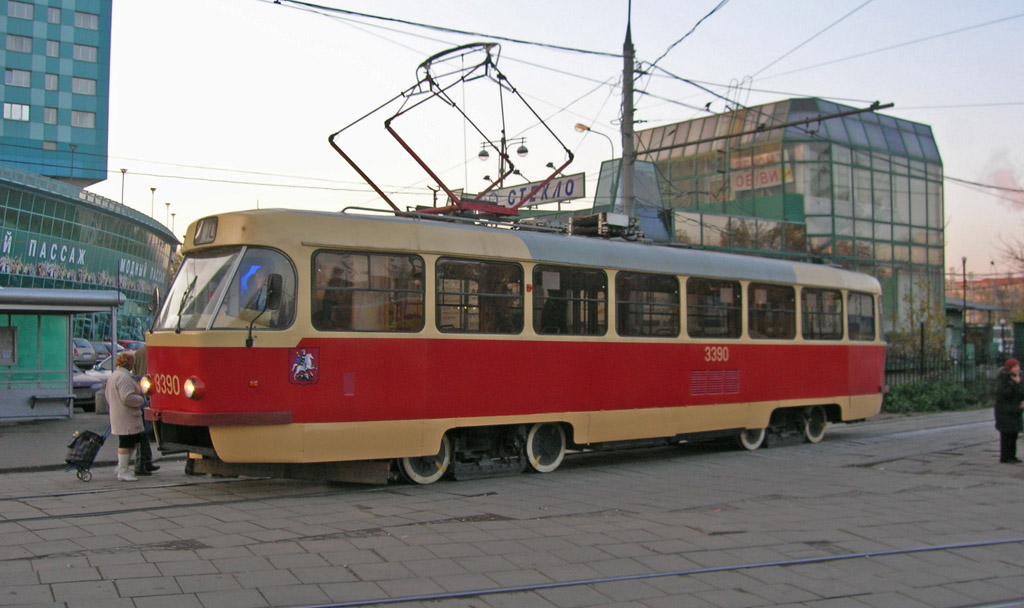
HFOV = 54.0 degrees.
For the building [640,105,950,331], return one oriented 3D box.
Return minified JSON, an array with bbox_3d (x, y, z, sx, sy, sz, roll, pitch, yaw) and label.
[{"bbox_3d":[9.810,-1.553,35.756,7.850,9.500,7.360,3,-3,-42],"label":"building"}]

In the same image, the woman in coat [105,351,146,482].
[{"bbox_3d":[-4.418,1.280,11.579,0.480,1.470,0.520,2,-3,-23],"label":"woman in coat"}]

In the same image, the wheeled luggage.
[{"bbox_3d":[-4.798,1.575,11.445,0.350,0.830,0.360,30,-12,-16],"label":"wheeled luggage"}]

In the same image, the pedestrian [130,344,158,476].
[{"bbox_3d":[-4.337,1.179,12.096,0.480,1.720,0.500,2,-3,-25],"label":"pedestrian"}]

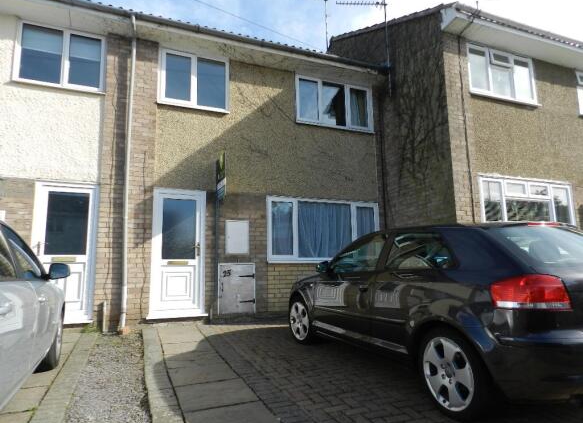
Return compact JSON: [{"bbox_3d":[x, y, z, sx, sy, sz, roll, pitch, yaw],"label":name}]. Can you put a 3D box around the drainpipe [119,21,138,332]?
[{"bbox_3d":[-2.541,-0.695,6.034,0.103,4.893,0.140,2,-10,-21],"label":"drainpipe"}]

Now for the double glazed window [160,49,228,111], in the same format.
[{"bbox_3d":[-1.677,-2.283,6.776,1.187,0.999,0.120,2,-10,-21],"label":"double glazed window"}]

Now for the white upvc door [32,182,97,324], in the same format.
[{"bbox_3d":[-3.295,0.574,5.611,0.840,2.010,0.120,2,-10,-21],"label":"white upvc door"}]

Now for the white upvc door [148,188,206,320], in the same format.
[{"bbox_3d":[-1.790,0.647,6.200,0.840,2.025,0.120,2,-10,-21],"label":"white upvc door"}]

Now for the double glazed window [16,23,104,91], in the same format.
[{"bbox_3d":[-3.568,-2.390,6.039,1.203,0.980,0.120,2,-10,-21],"label":"double glazed window"}]

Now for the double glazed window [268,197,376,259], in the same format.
[{"bbox_3d":[0.672,0.364,7.237,2.353,1.173,0.120,2,-10,-21],"label":"double glazed window"}]

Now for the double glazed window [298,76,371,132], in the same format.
[{"bbox_3d":[0.896,-2.141,7.781,1.731,1.002,0.120,2,-10,-21],"label":"double glazed window"}]

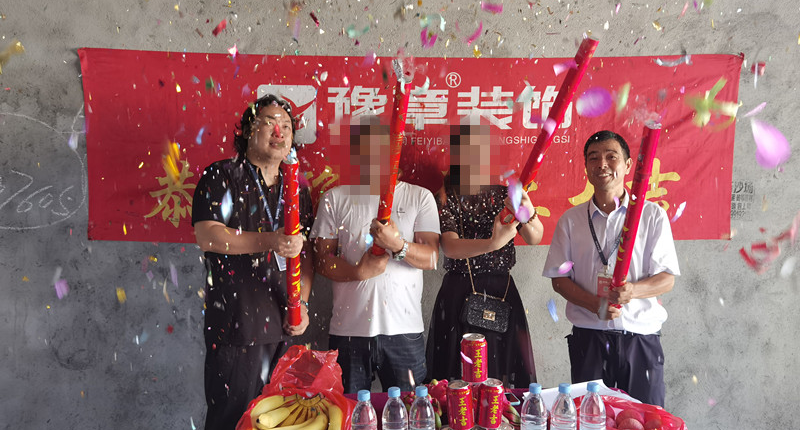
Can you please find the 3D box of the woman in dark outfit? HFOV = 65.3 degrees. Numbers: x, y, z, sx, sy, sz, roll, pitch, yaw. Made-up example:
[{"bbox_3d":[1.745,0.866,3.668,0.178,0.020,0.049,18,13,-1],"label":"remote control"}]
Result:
[{"bbox_3d":[0.323,0.498,2.446,0.450,1.670,0.380,-1,8,-5],"label":"woman in dark outfit"}]

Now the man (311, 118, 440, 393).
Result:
[{"bbox_3d":[-0.090,0.485,2.333,0.480,1.677,0.400,0,6,0],"label":"man"}]

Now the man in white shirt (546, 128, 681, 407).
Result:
[{"bbox_3d":[0.798,0.500,2.365,0.490,1.675,0.370,2,8,18],"label":"man in white shirt"}]

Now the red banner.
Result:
[{"bbox_3d":[0.051,-0.311,2.863,3.000,0.880,0.030,0,6,0],"label":"red banner"}]

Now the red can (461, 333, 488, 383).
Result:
[{"bbox_3d":[0.185,0.355,1.541,0.066,0.117,0.066,0,6,0],"label":"red can"}]

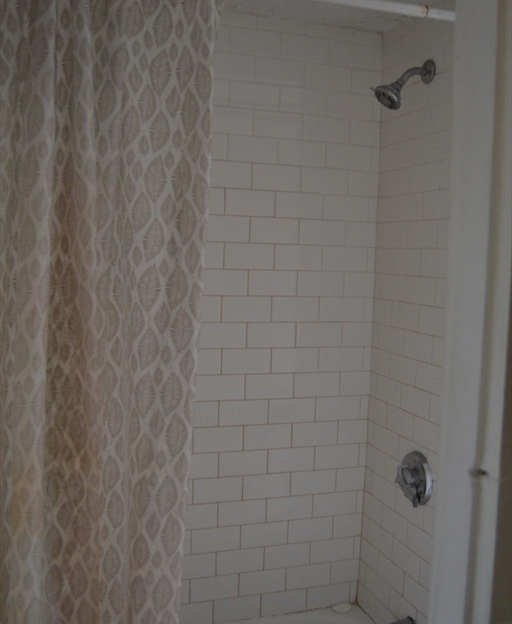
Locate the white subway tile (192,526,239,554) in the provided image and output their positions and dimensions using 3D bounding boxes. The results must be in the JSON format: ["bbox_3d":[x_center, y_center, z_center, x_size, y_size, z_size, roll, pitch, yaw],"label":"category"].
[{"bbox_3d":[-0.121,0.681,2.110,0.152,0.075,0.009,0,5,-19],"label":"white subway tile"}]

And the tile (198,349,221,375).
[{"bbox_3d":[-0.176,0.148,2.068,0.152,0.076,0.009,0,5,-18],"label":"tile"}]

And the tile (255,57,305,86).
[{"bbox_3d":[0.067,-0.699,2.053,0.152,0.075,0.010,0,5,-18],"label":"tile"}]

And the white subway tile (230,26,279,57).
[{"bbox_3d":[-0.003,-0.774,2.015,0.153,0.076,0.009,0,5,-19],"label":"white subway tile"}]

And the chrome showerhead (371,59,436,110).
[{"bbox_3d":[0.387,-0.615,1.887,0.172,0.145,0.085,0,5,-18],"label":"chrome showerhead"}]

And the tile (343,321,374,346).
[{"bbox_3d":[0.315,0.070,2.207,0.103,0.076,0.009,0,5,-18],"label":"tile"}]

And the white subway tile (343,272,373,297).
[{"bbox_3d":[0.318,-0.085,2.186,0.101,0.076,0.009,0,5,-19],"label":"white subway tile"}]

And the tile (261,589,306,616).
[{"bbox_3d":[0.088,0.917,2.225,0.152,0.075,0.009,0,5,-18],"label":"tile"}]

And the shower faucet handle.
[{"bbox_3d":[0.418,0.465,1.951,0.072,0.156,0.148,0,5,-18],"label":"shower faucet handle"}]

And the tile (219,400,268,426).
[{"bbox_3d":[-0.037,0.304,2.128,0.152,0.076,0.009,0,5,-18],"label":"tile"}]

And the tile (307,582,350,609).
[{"bbox_3d":[0.234,0.915,2.272,0.152,0.075,0.009,0,5,-18],"label":"tile"}]

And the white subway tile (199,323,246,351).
[{"bbox_3d":[-0.102,0.068,2.056,0.152,0.075,0.009,0,5,-19],"label":"white subway tile"}]

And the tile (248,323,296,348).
[{"bbox_3d":[0.047,0.070,2.122,0.152,0.076,0.008,0,5,-18],"label":"tile"}]

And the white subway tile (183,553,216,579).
[{"bbox_3d":[-0.195,0.758,2.101,0.153,0.076,0.009,0,5,-18],"label":"white subway tile"}]

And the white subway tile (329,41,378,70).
[{"bbox_3d":[0.290,-0.778,2.121,0.152,0.076,0.008,0,5,-18],"label":"white subway tile"}]

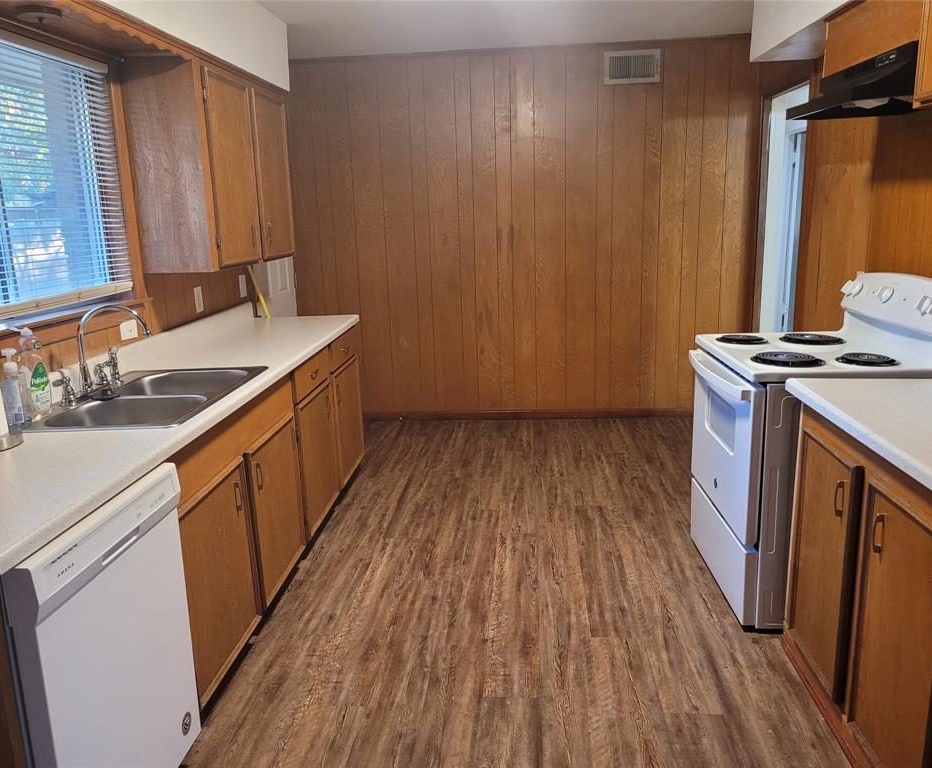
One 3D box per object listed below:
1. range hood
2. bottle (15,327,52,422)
[{"bbox_3d":[1.446,-1.017,2.612,0.460,0.150,0.750,-1,13,5],"label":"range hood"},{"bbox_3d":[-1.289,-0.032,2.283,0.057,0.264,0.085,-1,13,5],"label":"bottle"}]

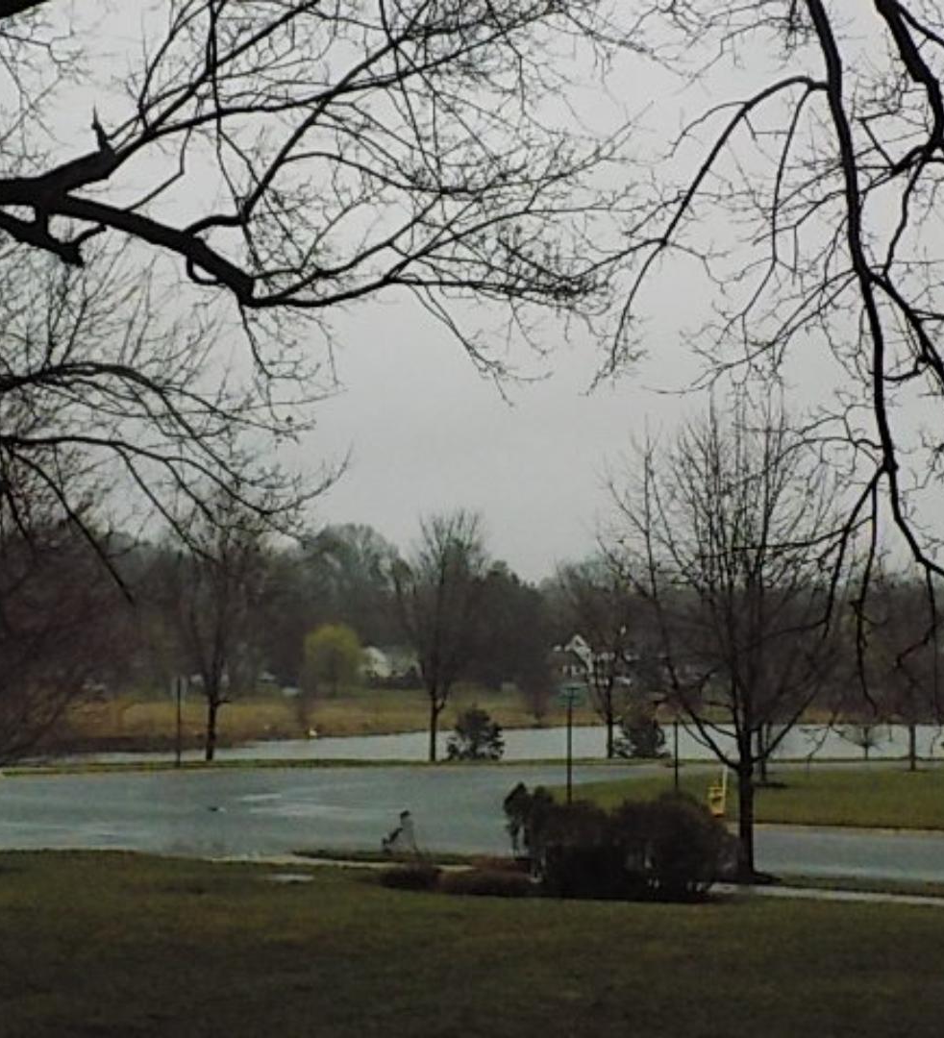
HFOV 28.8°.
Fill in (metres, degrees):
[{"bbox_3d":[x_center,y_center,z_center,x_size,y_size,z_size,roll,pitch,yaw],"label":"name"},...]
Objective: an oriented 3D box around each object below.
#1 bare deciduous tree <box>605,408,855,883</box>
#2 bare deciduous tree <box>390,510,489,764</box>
[{"bbox_3d":[4.600,2.130,32.800,4.400,8.500,4.300,0,-4,0],"label":"bare deciduous tree"},{"bbox_3d":[-1.080,4.000,62.000,3.400,8.500,3.400,0,-4,0],"label":"bare deciduous tree"}]

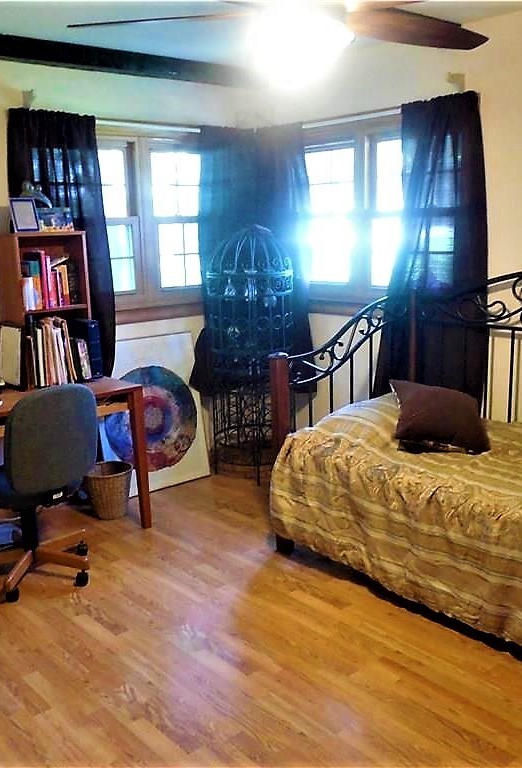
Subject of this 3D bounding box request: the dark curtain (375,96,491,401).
[{"bbox_3d":[0.848,-0.627,3.811,0.114,1.608,0.745,-11,16,-38],"label":"dark curtain"}]

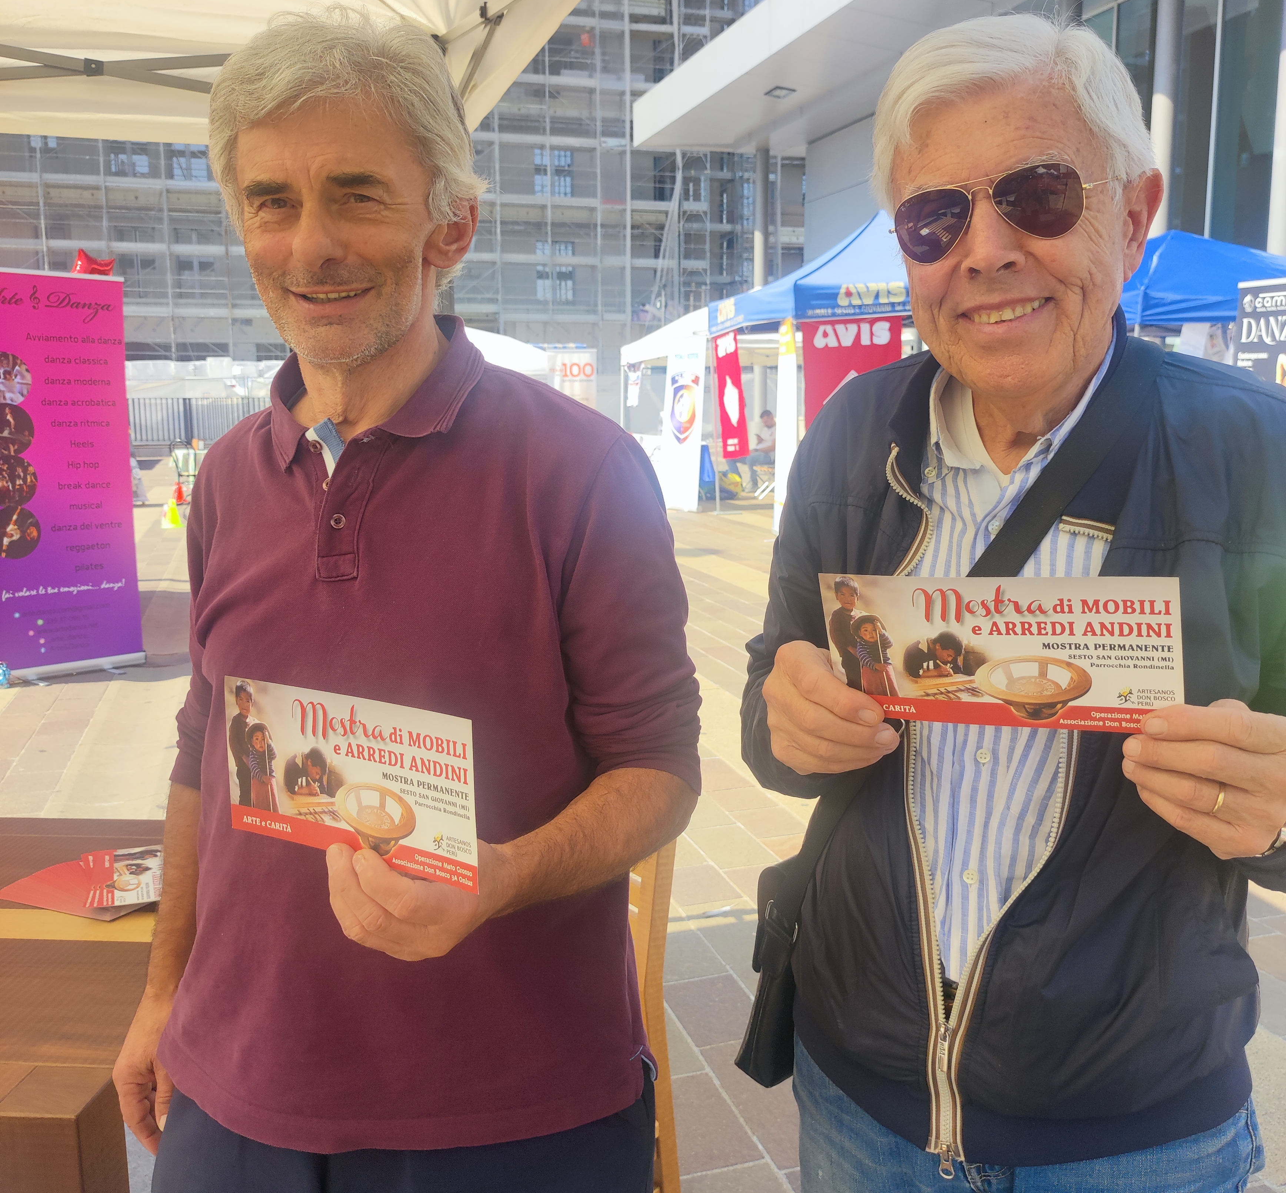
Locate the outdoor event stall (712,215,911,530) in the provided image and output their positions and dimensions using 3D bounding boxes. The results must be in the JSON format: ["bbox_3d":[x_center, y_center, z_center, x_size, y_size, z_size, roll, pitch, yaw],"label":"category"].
[{"bbox_3d":[2.600,-2.510,13.720,3.000,3.370,3.000,-2,9,-12],"label":"outdoor event stall"}]

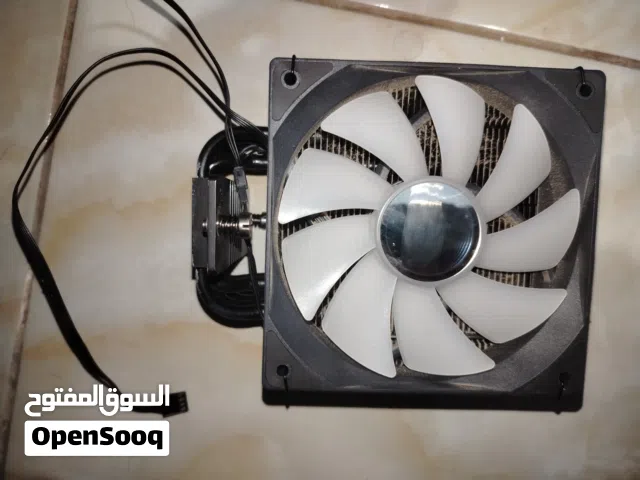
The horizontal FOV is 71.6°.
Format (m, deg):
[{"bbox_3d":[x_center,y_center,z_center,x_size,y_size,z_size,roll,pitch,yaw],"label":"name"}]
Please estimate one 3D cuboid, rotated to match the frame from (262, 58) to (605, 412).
[{"bbox_3d":[0.041,-0.001,0.174,0.121,0.027,0.123,2,94,-1],"label":"frame"}]

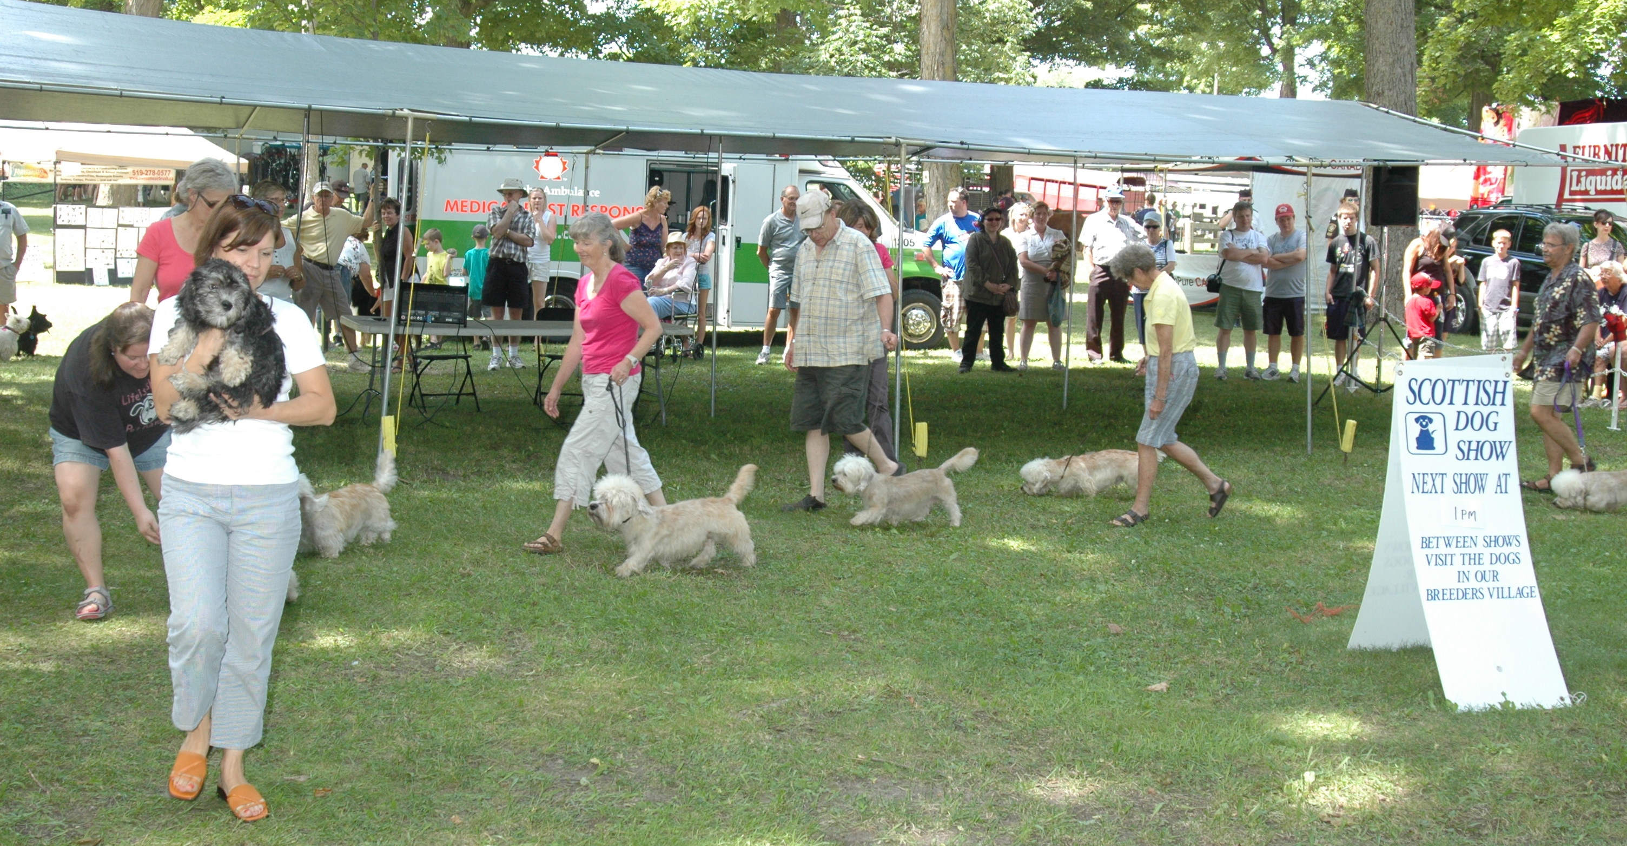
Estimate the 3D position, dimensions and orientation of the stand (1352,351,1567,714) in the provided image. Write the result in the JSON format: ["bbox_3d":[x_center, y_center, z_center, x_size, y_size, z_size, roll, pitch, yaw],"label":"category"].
[{"bbox_3d":[2.363,0.362,6.895,0.460,1.150,0.850,0,7,-10],"label":"stand"}]

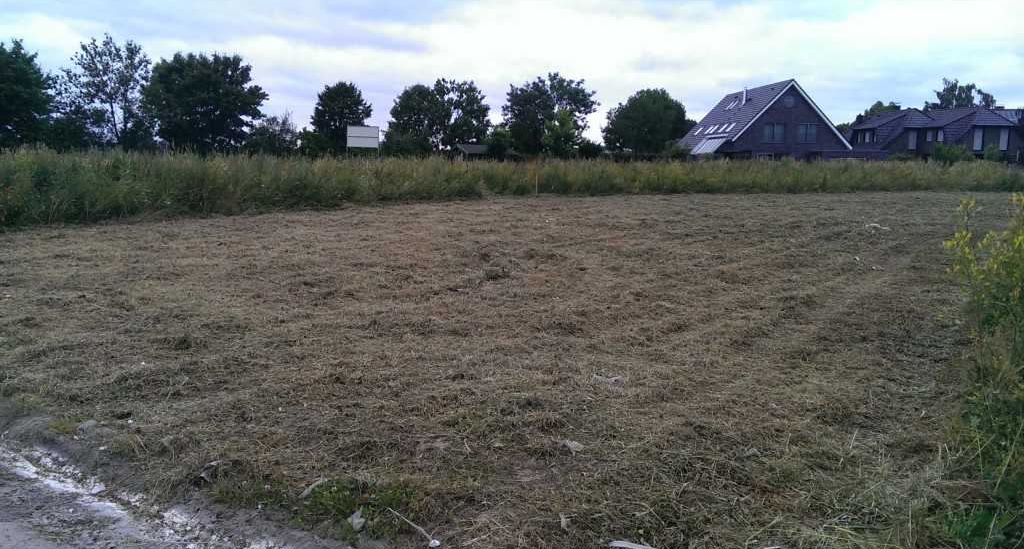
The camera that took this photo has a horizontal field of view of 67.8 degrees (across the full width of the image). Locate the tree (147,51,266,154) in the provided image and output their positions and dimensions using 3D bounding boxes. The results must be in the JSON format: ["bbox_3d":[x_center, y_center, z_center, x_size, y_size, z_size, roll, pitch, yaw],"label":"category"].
[{"bbox_3d":[-23.176,-11.698,56.899,8.680,9.630,8.240,-3,9,-22],"label":"tree"}]

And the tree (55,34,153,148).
[{"bbox_3d":[-31.850,-12.785,58.760,6.750,11.240,6.410,-4,10,-28],"label":"tree"}]

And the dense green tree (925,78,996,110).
[{"bbox_3d":[57.362,-19.149,98.253,9.360,12.230,9.360,0,8,0],"label":"dense green tree"}]

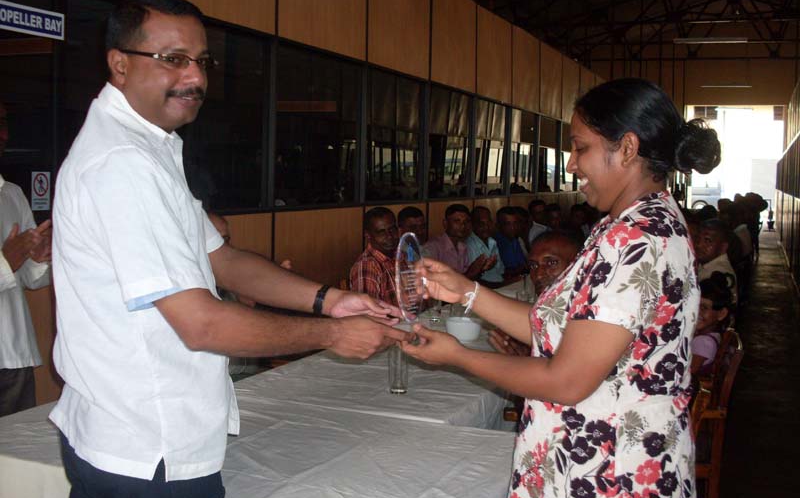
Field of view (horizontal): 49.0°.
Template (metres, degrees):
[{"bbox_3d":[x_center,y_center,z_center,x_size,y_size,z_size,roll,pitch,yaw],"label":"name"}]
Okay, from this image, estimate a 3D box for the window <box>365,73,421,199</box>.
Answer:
[{"bbox_3d":[-0.036,-0.831,6.709,0.050,0.942,1.077,4,5,23],"label":"window"}]

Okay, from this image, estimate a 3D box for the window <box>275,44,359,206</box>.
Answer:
[{"bbox_3d":[-0.506,-0.746,5.596,0.050,0.942,1.131,4,5,23],"label":"window"}]

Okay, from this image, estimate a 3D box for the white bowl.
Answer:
[{"bbox_3d":[0.280,0.352,3.840,0.152,0.083,0.152,2,5,4],"label":"white bowl"}]

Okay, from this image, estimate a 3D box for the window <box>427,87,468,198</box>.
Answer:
[{"bbox_3d":[0.439,-0.918,7.834,0.050,0.942,1.091,4,5,23],"label":"window"}]

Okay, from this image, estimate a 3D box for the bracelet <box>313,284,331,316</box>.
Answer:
[{"bbox_3d":[-0.147,0.096,1.640,0.018,0.063,0.052,15,12,10],"label":"bracelet"}]

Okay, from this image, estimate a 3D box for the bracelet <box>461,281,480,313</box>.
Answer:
[{"bbox_3d":[0.132,0.088,1.620,0.025,0.058,0.050,25,8,-12],"label":"bracelet"}]

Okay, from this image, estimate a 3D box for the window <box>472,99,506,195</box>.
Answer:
[{"bbox_3d":[0.921,-1.006,8.977,0.050,0.942,1.131,4,5,23],"label":"window"}]

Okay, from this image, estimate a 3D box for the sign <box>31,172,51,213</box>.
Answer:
[{"bbox_3d":[-1.421,-0.229,3.482,0.008,0.153,0.097,4,5,23],"label":"sign"}]

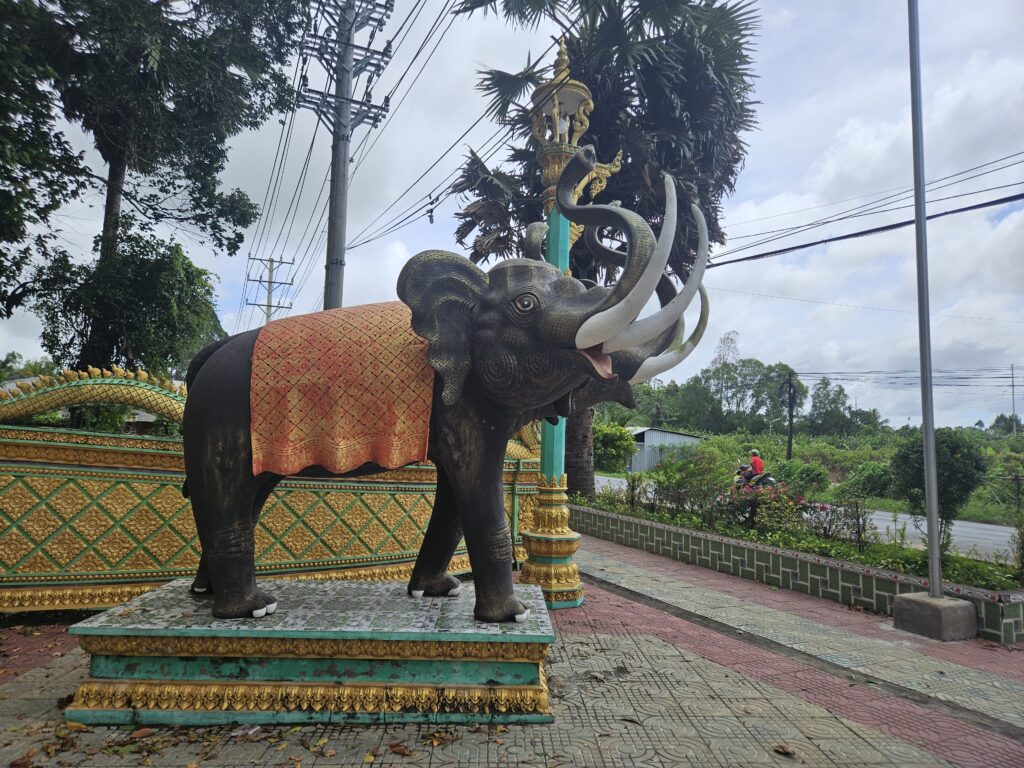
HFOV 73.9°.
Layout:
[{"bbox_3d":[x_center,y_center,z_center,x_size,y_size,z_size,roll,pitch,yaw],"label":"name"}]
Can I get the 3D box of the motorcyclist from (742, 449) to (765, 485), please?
[{"bbox_3d":[7.858,2.725,22.157,0.580,1.270,0.750,3,-6,-17],"label":"motorcyclist"}]

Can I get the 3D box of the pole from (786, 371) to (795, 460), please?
[{"bbox_3d":[12.657,1.978,30.986,0.280,5.300,0.280,-1,-6,22],"label":"pole"}]

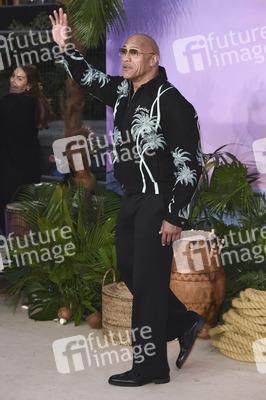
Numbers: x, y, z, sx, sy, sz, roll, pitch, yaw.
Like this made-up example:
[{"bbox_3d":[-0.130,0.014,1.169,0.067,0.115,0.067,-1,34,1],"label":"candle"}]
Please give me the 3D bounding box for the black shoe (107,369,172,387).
[{"bbox_3d":[0.036,0.928,5.050,0.325,0.115,0.115,-2,7,-14],"label":"black shoe"}]

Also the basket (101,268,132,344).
[{"bbox_3d":[0.003,0.672,6.056,0.390,0.440,0.390,0,8,0],"label":"basket"}]

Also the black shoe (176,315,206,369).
[{"bbox_3d":[0.286,0.768,5.220,0.115,0.325,0.115,28,-8,-5],"label":"black shoe"}]

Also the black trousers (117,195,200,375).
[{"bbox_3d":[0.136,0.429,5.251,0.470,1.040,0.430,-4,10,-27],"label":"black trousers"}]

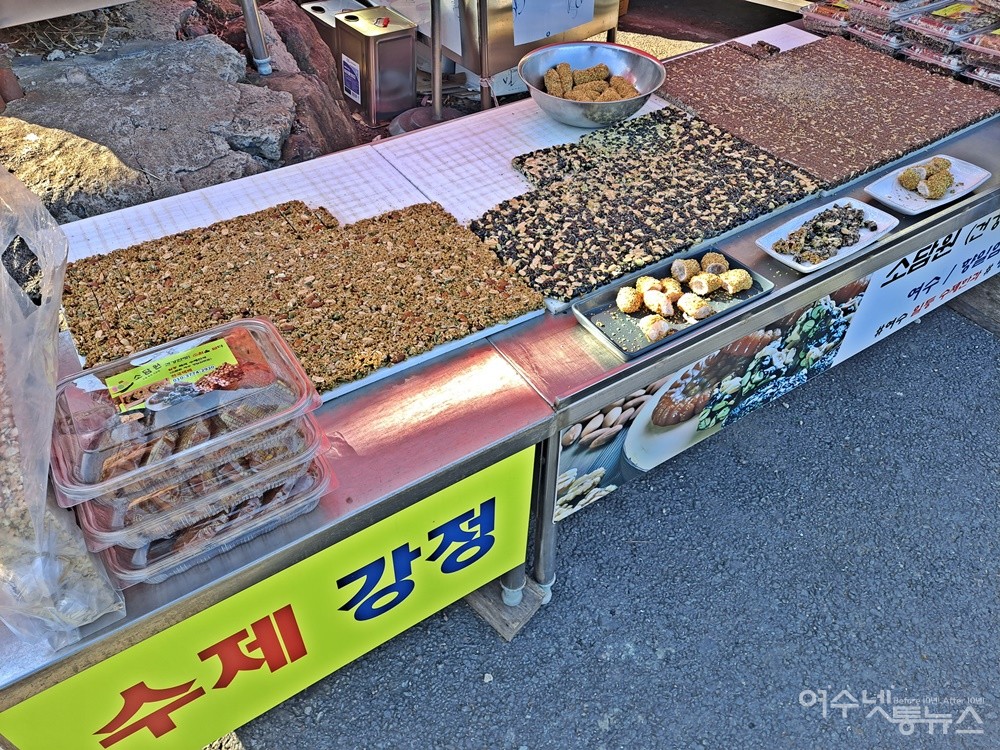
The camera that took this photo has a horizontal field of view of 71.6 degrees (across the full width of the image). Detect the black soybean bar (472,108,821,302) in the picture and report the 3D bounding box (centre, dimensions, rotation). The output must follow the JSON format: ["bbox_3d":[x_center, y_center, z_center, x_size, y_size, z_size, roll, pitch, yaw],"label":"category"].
[{"bbox_3d":[0.243,-0.368,1.357,0.653,0.018,0.468,-24,50,-23],"label":"black soybean bar"}]

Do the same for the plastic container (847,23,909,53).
[{"bbox_3d":[1.114,-0.950,1.937,0.256,0.068,0.166,-24,50,-23],"label":"plastic container"}]

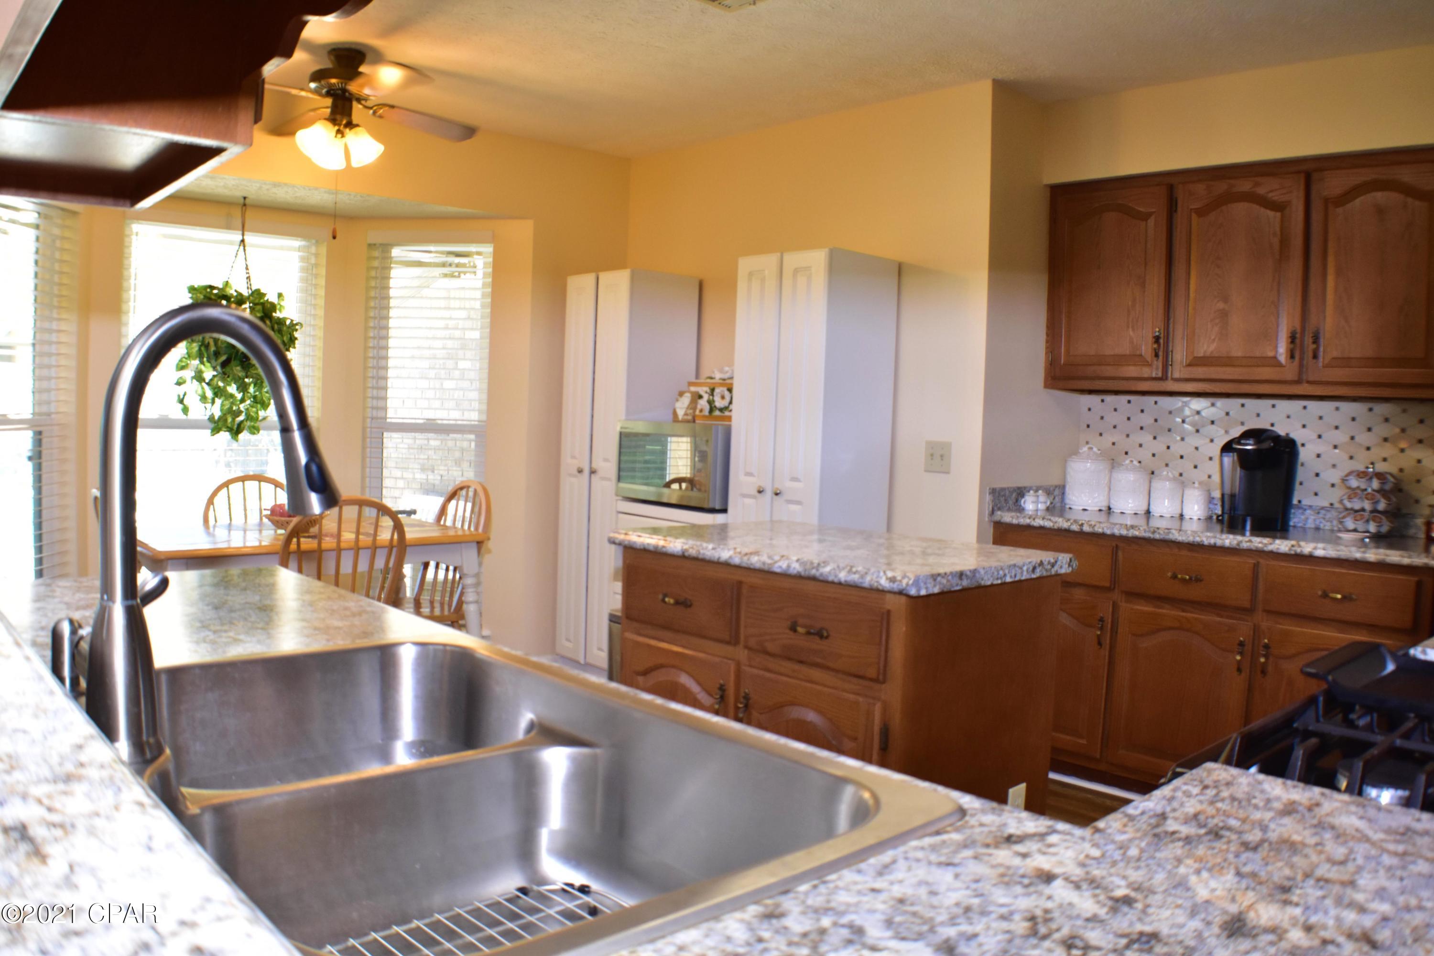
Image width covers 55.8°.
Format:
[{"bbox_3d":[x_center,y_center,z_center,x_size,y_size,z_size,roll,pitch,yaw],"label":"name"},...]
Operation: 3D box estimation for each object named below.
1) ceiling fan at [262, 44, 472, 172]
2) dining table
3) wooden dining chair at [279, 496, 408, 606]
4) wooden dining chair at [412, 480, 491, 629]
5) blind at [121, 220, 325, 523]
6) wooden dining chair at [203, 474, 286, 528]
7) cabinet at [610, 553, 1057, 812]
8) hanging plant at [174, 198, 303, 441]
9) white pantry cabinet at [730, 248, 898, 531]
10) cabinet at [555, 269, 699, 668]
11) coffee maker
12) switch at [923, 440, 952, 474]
[{"bbox_3d":[-1.311,-1.295,4.780,1.140,0.420,1.140,0,4,-36],"label":"ceiling fan"},{"bbox_3d":[-1.427,0.544,4.532,1.190,0.750,0.720,1,3,-44],"label":"dining table"},{"bbox_3d":[-1.275,0.483,4.264,0.430,0.910,0.500,1,3,-39],"label":"wooden dining chair"},{"bbox_3d":[-1.151,0.457,5.004,0.500,0.910,0.430,1,3,-39],"label":"wooden dining chair"},{"bbox_3d":[-2.223,-0.380,6.130,0.900,1.500,0.065,0,3,-33],"label":"blind"},{"bbox_3d":[-1.608,0.438,4.918,0.430,0.910,0.500,1,3,-39],"label":"wooden dining chair"},{"bbox_3d":[0.255,0.626,3.248,0.534,0.870,0.932,-1,4,-41],"label":"cabinet"},{"bbox_3d":[-2.107,-0.698,5.964,0.540,1.060,0.530,1,3,-39],"label":"hanging plant"},{"bbox_3d":[0.331,0.066,5.276,0.390,1.820,0.555,1,3,-39],"label":"white pantry cabinet"},{"bbox_3d":[-0.418,-0.009,6.250,0.391,1.823,0.493,-1,4,-41],"label":"cabinet"},{"bbox_3d":[1.687,0.001,4.215,0.215,0.320,0.270,4,4,41],"label":"coffee maker"},{"bbox_3d":[0.814,-0.076,4.986,0.012,0.117,0.116,1,3,-39],"label":"switch"}]

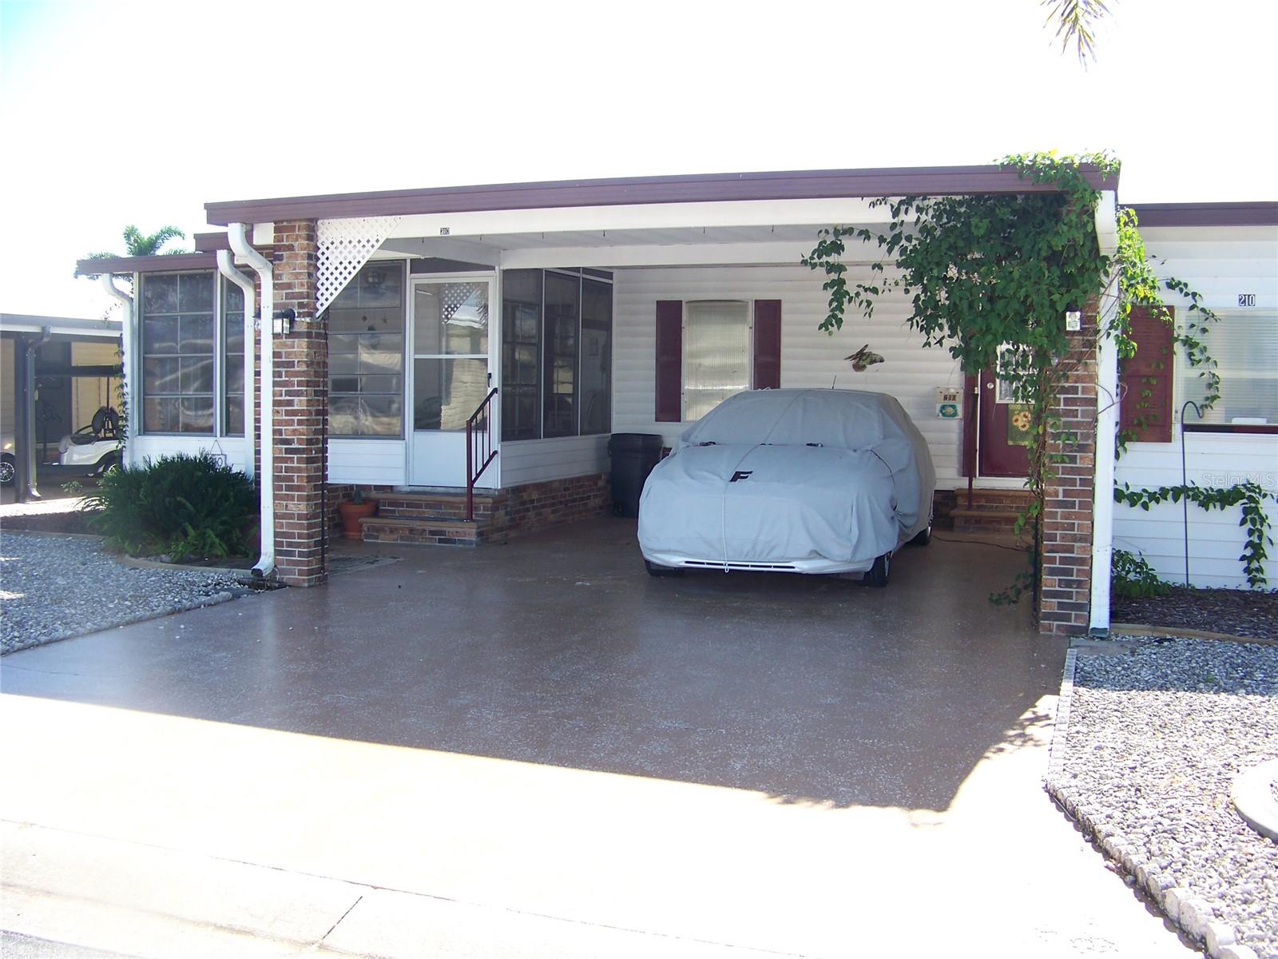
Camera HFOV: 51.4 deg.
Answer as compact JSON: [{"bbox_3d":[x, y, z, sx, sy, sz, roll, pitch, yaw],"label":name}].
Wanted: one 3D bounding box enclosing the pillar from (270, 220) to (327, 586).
[{"bbox_3d":[-2.438,-0.555,9.588,0.290,2.645,0.290,2,4,19],"label":"pillar"}]

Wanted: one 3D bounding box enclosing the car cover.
[{"bbox_3d":[1.460,-0.135,11.416,1.890,1.310,4.780,2,4,19],"label":"car cover"}]

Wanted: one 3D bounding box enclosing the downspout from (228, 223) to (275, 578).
[{"bbox_3d":[-2.709,-0.537,9.395,0.120,2.540,0.440,2,4,19],"label":"downspout"}]

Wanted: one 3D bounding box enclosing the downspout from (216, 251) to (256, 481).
[{"bbox_3d":[-4.034,-0.944,13.388,0.120,2.690,0.460,2,4,19],"label":"downspout"}]

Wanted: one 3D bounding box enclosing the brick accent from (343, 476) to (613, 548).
[{"bbox_3d":[-1.583,0.253,14.070,1.380,0.490,3.500,2,4,19],"label":"brick accent"}]

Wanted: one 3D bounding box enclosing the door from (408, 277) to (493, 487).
[{"bbox_3d":[-1.822,-0.943,12.862,0.930,2.060,0.070,2,4,19],"label":"door"}]

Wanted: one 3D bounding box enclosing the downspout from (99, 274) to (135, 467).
[{"bbox_3d":[-5.467,-0.911,13.969,0.120,2.540,0.400,2,4,19],"label":"downspout"}]

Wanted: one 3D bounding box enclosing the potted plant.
[{"bbox_3d":[-2.760,0.326,12.899,0.380,0.455,0.380,1,3,0],"label":"potted plant"}]

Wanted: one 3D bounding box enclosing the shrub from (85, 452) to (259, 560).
[{"bbox_3d":[-4.046,0.153,11.741,1.600,0.900,1.350,2,4,19],"label":"shrub"}]

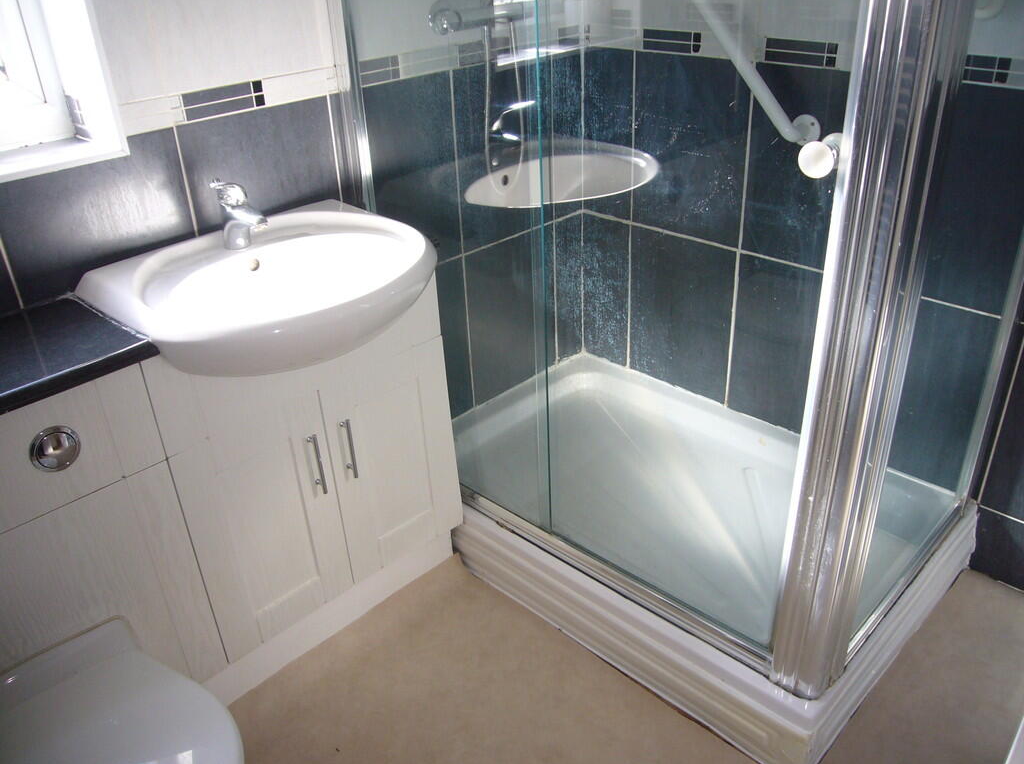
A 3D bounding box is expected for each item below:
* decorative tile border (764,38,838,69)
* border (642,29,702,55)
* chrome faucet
[{"bbox_3d":[0.611,-0.697,1.754,0.010,0.048,0.166,-27,37,-37],"label":"decorative tile border"},{"bbox_3d":[0.380,-0.808,1.965,0.010,0.048,0.166,-27,37,-37],"label":"border"},{"bbox_3d":[-0.499,-0.301,1.465,0.080,0.138,0.128,-27,37,-37],"label":"chrome faucet"}]

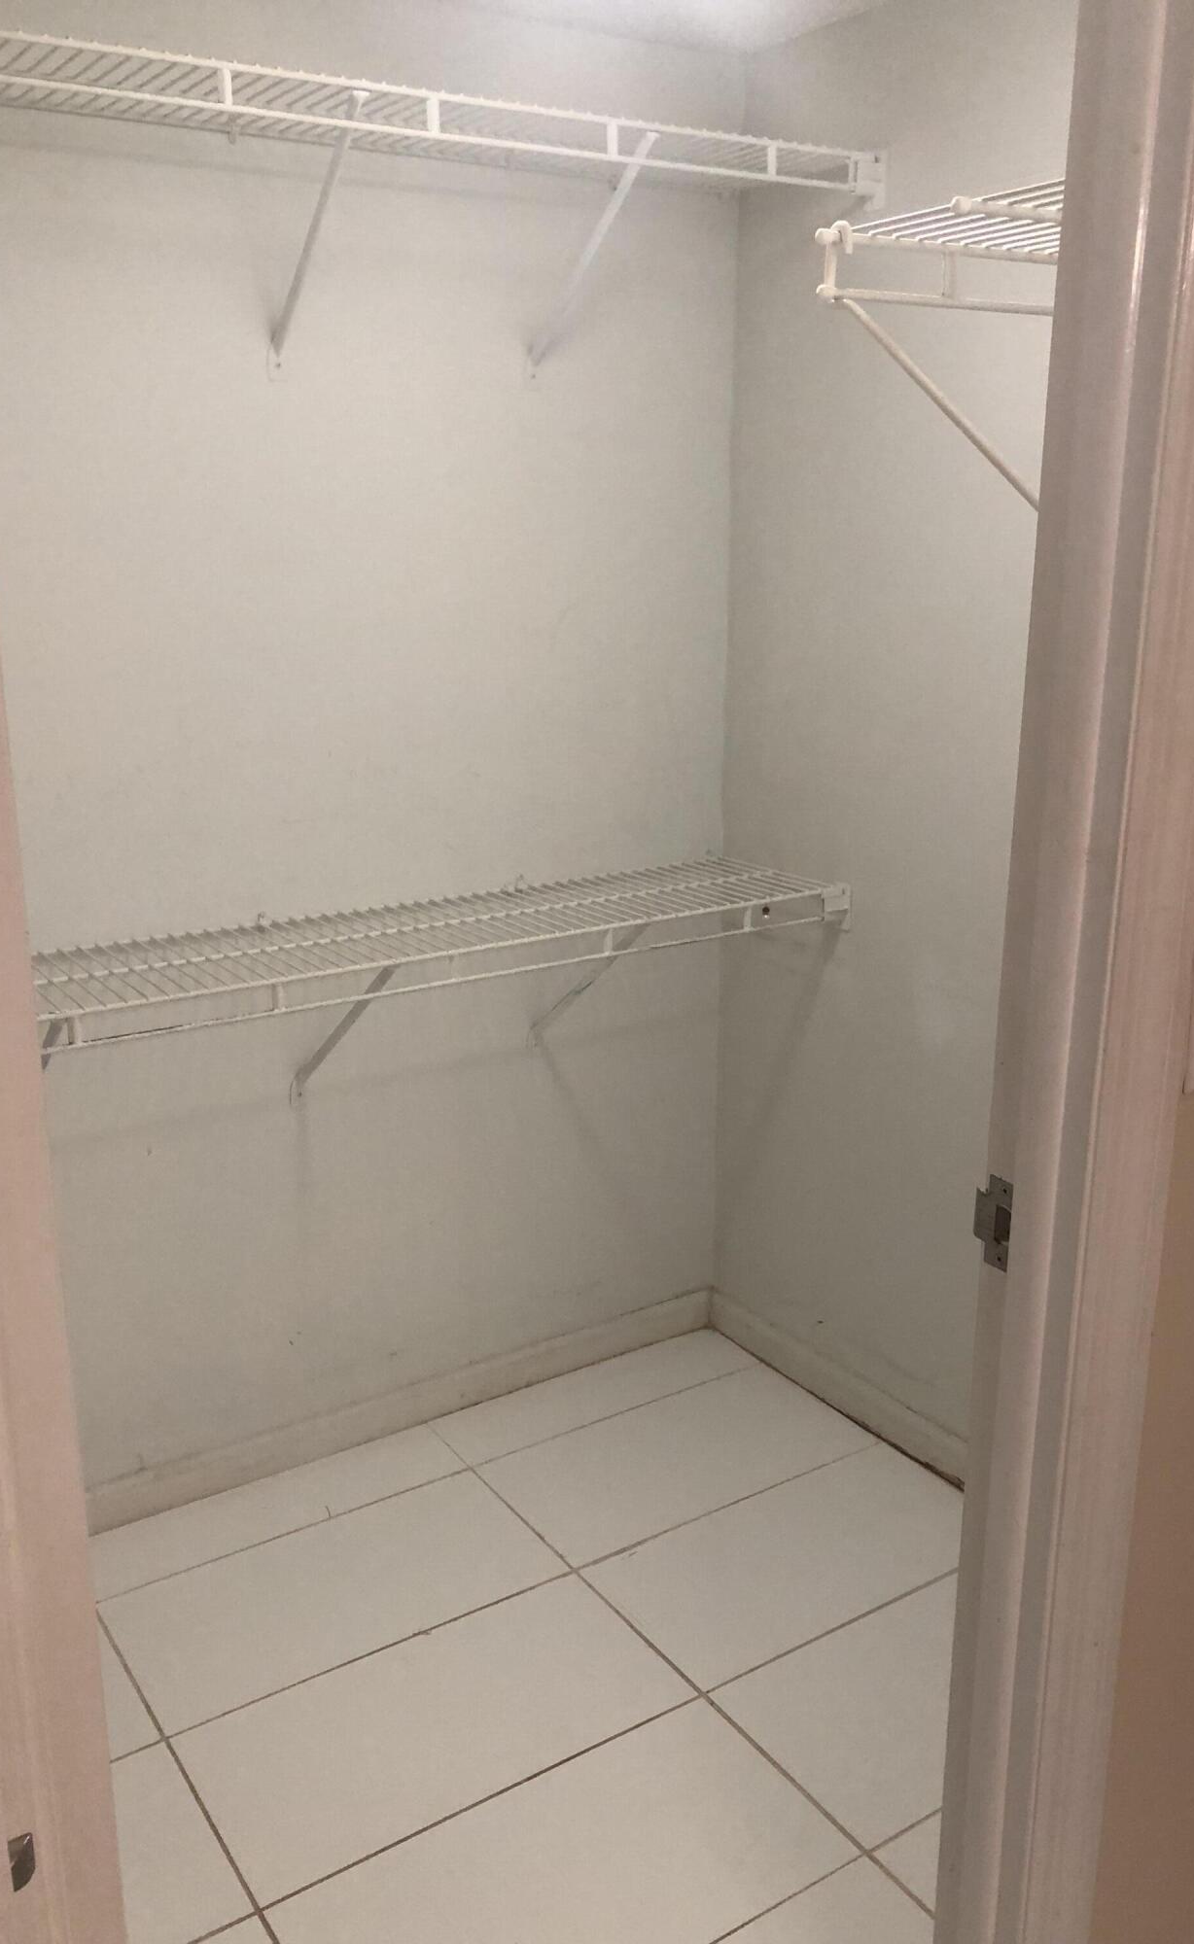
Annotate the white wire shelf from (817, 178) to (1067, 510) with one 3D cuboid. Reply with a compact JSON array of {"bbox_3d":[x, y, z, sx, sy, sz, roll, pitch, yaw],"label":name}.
[{"bbox_3d":[0.562,-0.466,1.334,0.738,0.296,0.315,-10,19,-31],"label":"white wire shelf"}]

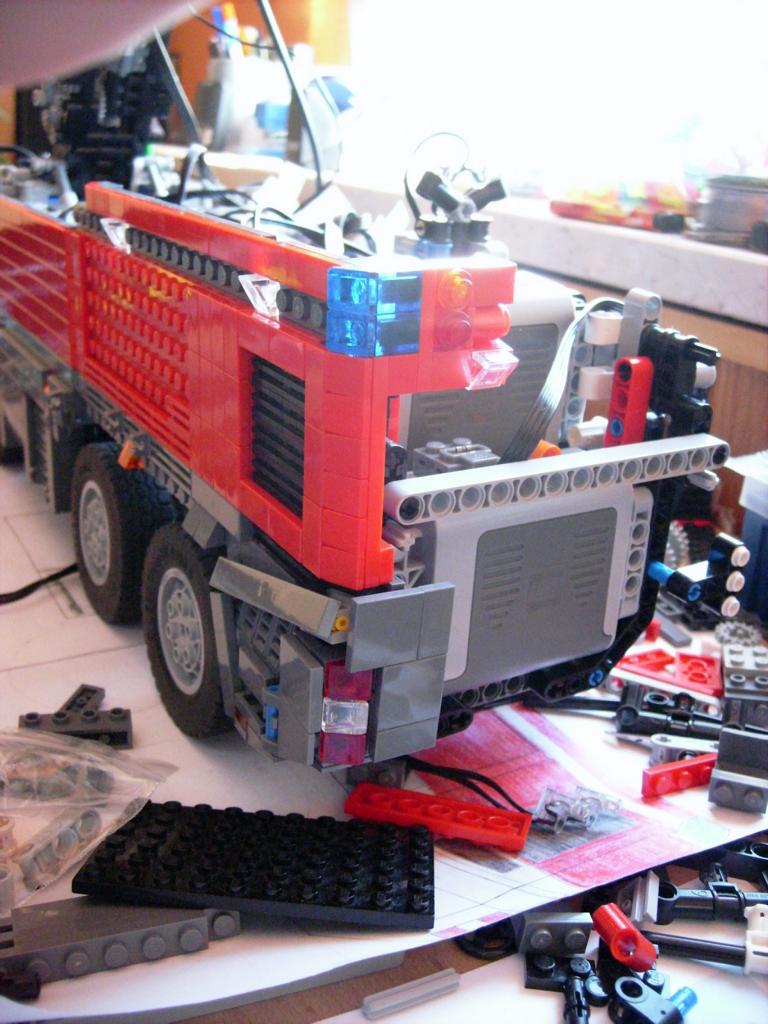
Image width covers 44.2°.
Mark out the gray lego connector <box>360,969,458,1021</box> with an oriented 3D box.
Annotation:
[{"bbox_3d":[0.007,0.113,0.222,0.024,0.005,0.005,-7,24,-23],"label":"gray lego connector"}]

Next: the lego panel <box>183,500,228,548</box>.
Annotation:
[{"bbox_3d":[-0.043,0.002,0.226,0.005,0.008,0.016,-9,23,-30],"label":"lego panel"}]

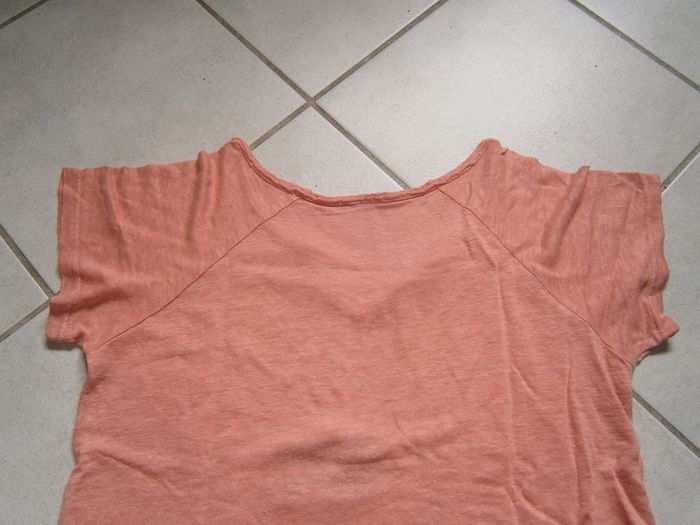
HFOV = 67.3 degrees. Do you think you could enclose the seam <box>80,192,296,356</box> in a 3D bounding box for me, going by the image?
[{"bbox_3d":[-0.140,0.011,0.493,0.236,0.014,0.018,-38,74,-13],"label":"seam"}]

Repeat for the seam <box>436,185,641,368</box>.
[{"bbox_3d":[0.170,0.007,0.495,0.018,0.014,0.242,-40,75,-14],"label":"seam"}]

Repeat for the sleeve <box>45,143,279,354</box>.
[{"bbox_3d":[-0.171,-0.027,0.506,0.243,0.030,0.205,-7,70,-3],"label":"sleeve"}]

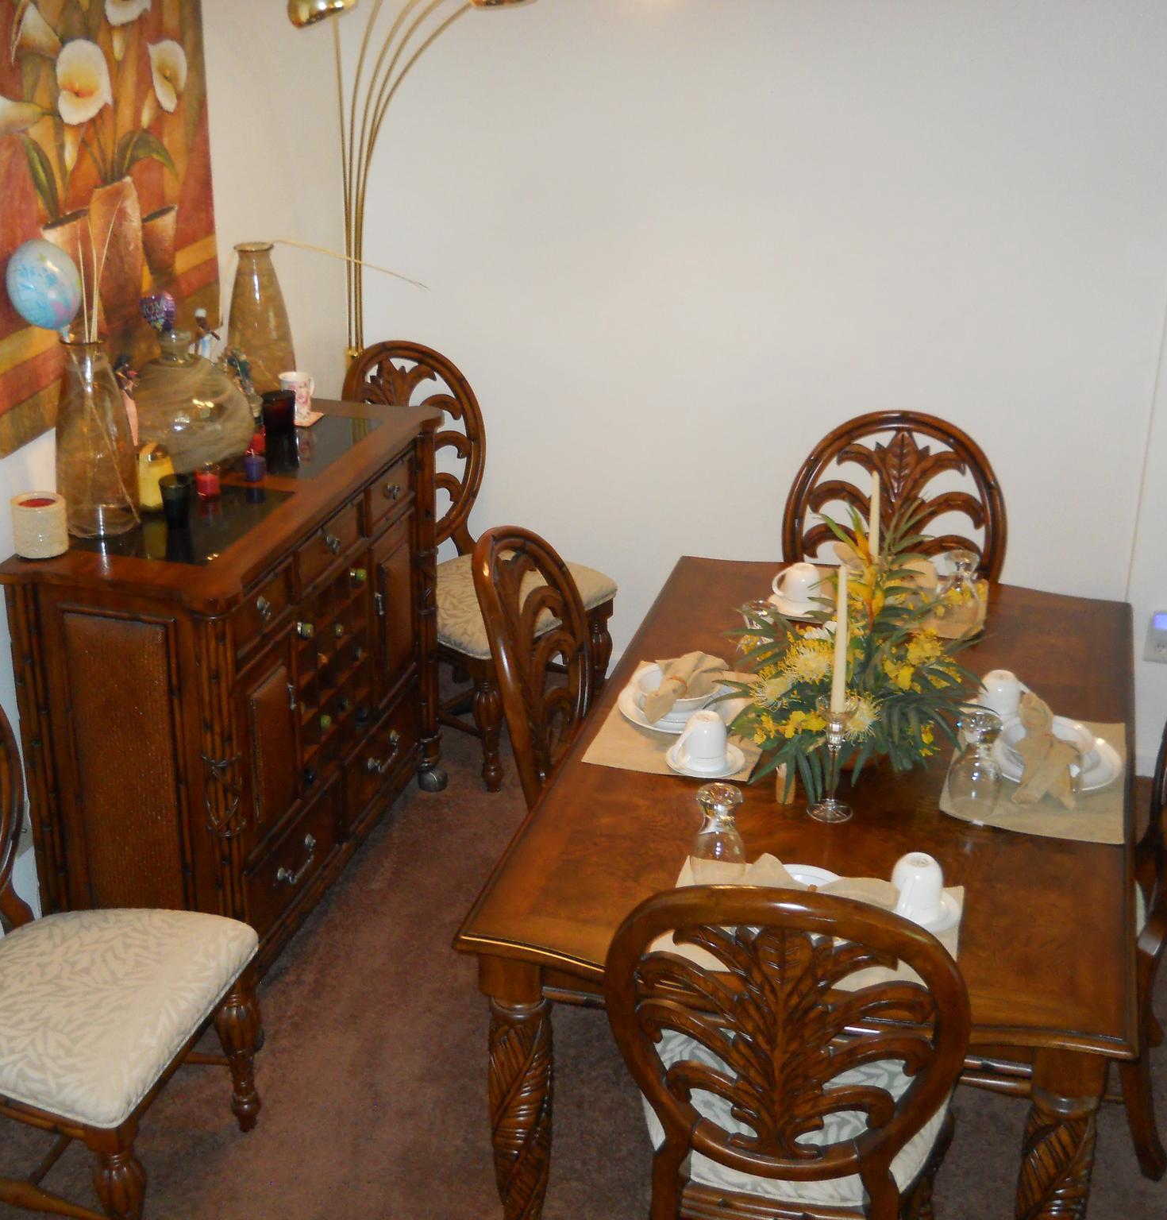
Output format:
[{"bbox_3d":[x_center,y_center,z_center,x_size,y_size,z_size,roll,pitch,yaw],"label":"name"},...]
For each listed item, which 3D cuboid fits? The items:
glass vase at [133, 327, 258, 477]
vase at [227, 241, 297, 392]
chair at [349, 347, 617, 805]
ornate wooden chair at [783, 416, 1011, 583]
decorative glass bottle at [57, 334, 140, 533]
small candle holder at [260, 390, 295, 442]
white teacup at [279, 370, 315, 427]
[{"bbox_3d":[-0.877,-0.472,3.913,0.265,0.305,0.265,0,24,0],"label":"glass vase"},{"bbox_3d":[-0.799,-0.689,4.277,0.166,0.412,0.166,6,24,14],"label":"vase"},{"bbox_3d":[-0.303,-0.153,4.771,0.609,1.082,0.536,18,29,35],"label":"chair"},{"bbox_3d":[0.695,0.132,4.117,0.536,1.082,0.609,6,24,14],"label":"ornate wooden chair"},{"bbox_3d":[-1.000,-0.351,3.535,0.159,0.387,0.159,6,24,14],"label":"decorative glass bottle"},{"bbox_3d":[-0.730,-0.469,4.170,0.084,0.095,0.084,6,24,14],"label":"small candle holder"},{"bbox_3d":[-0.704,-0.516,4.264,0.093,0.105,0.078,6,24,14],"label":"white teacup"}]

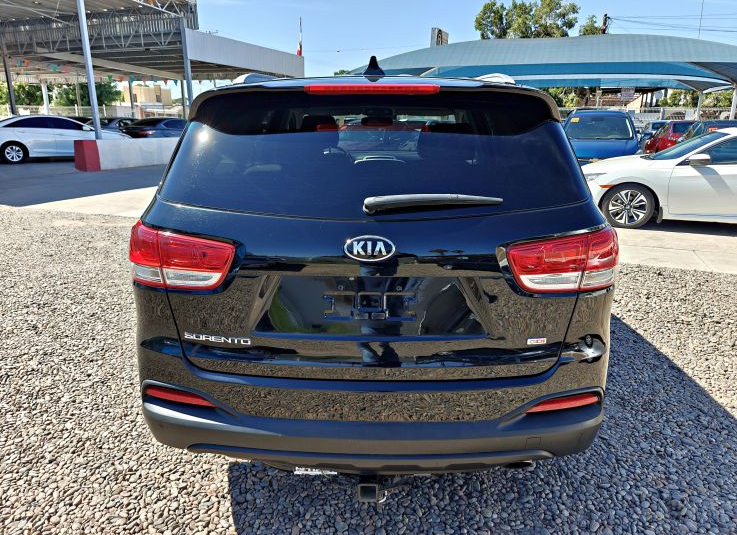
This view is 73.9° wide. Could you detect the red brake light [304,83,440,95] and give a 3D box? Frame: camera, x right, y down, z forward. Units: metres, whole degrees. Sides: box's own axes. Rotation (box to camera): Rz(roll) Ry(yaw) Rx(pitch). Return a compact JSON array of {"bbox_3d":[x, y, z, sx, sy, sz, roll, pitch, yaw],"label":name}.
[{"bbox_3d":[0.011,-0.576,1.591,0.430,0.034,0.050,1,17,0],"label":"red brake light"}]

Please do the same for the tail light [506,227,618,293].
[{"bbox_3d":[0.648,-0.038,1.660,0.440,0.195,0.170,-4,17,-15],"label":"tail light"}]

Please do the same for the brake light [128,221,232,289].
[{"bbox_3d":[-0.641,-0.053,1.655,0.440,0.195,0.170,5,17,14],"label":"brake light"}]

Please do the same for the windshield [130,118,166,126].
[{"bbox_3d":[-8.719,-5.793,19.500,1.350,0.680,0.250,5,-21,13],"label":"windshield"}]

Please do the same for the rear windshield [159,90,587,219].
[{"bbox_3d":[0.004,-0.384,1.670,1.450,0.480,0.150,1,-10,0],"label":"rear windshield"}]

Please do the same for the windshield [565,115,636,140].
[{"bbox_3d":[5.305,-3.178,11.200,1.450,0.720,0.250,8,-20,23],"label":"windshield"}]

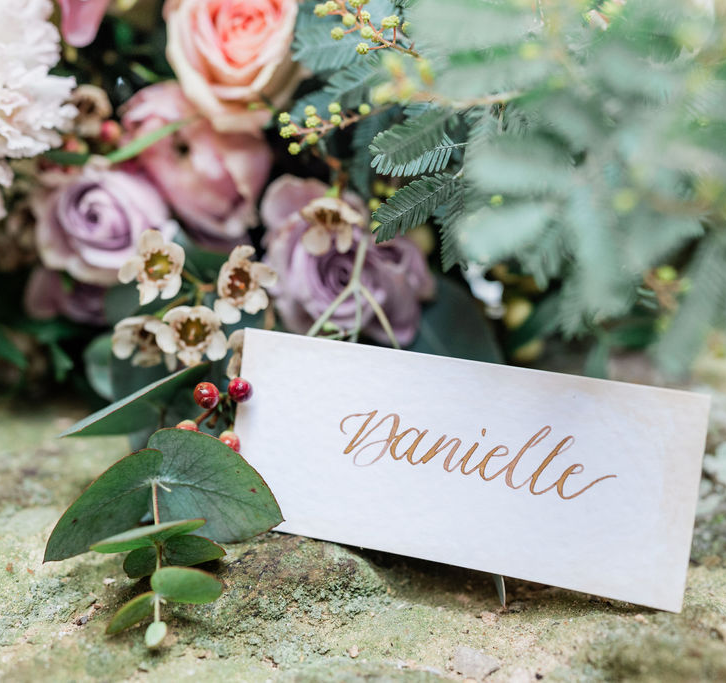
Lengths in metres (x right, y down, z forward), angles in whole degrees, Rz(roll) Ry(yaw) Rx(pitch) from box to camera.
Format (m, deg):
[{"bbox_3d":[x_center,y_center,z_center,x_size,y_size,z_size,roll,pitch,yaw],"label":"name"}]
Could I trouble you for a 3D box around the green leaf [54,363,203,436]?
[{"bbox_3d":[-0.064,0.017,0.279,0.042,0.013,0.023,-19,12,-12],"label":"green leaf"}]

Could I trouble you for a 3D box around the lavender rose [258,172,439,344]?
[{"bbox_3d":[-0.004,-0.025,0.305,0.053,0.052,0.046,1,19,3],"label":"lavender rose"}]

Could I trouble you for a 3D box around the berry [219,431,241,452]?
[{"bbox_3d":[-0.036,0.027,0.270,0.007,0.007,0.007,0,22,0],"label":"berry"}]

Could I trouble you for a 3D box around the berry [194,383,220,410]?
[{"bbox_3d":[-0.043,0.015,0.271,0.007,0.007,0.007,0,22,0],"label":"berry"}]

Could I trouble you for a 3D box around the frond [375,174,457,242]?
[{"bbox_3d":[0.014,-0.036,0.265,0.028,0.005,0.009,-36,53,-1],"label":"frond"}]

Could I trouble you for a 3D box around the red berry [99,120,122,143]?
[{"bbox_3d":[-0.085,-0.070,0.335,0.007,0.007,0.007,0,21,0],"label":"red berry"}]

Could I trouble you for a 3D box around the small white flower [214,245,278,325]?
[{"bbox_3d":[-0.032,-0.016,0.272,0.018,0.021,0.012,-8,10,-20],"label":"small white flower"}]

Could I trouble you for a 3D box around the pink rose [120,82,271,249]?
[{"bbox_3d":[-0.053,-0.057,0.320,0.049,0.053,0.047,-1,19,-3],"label":"pink rose"}]

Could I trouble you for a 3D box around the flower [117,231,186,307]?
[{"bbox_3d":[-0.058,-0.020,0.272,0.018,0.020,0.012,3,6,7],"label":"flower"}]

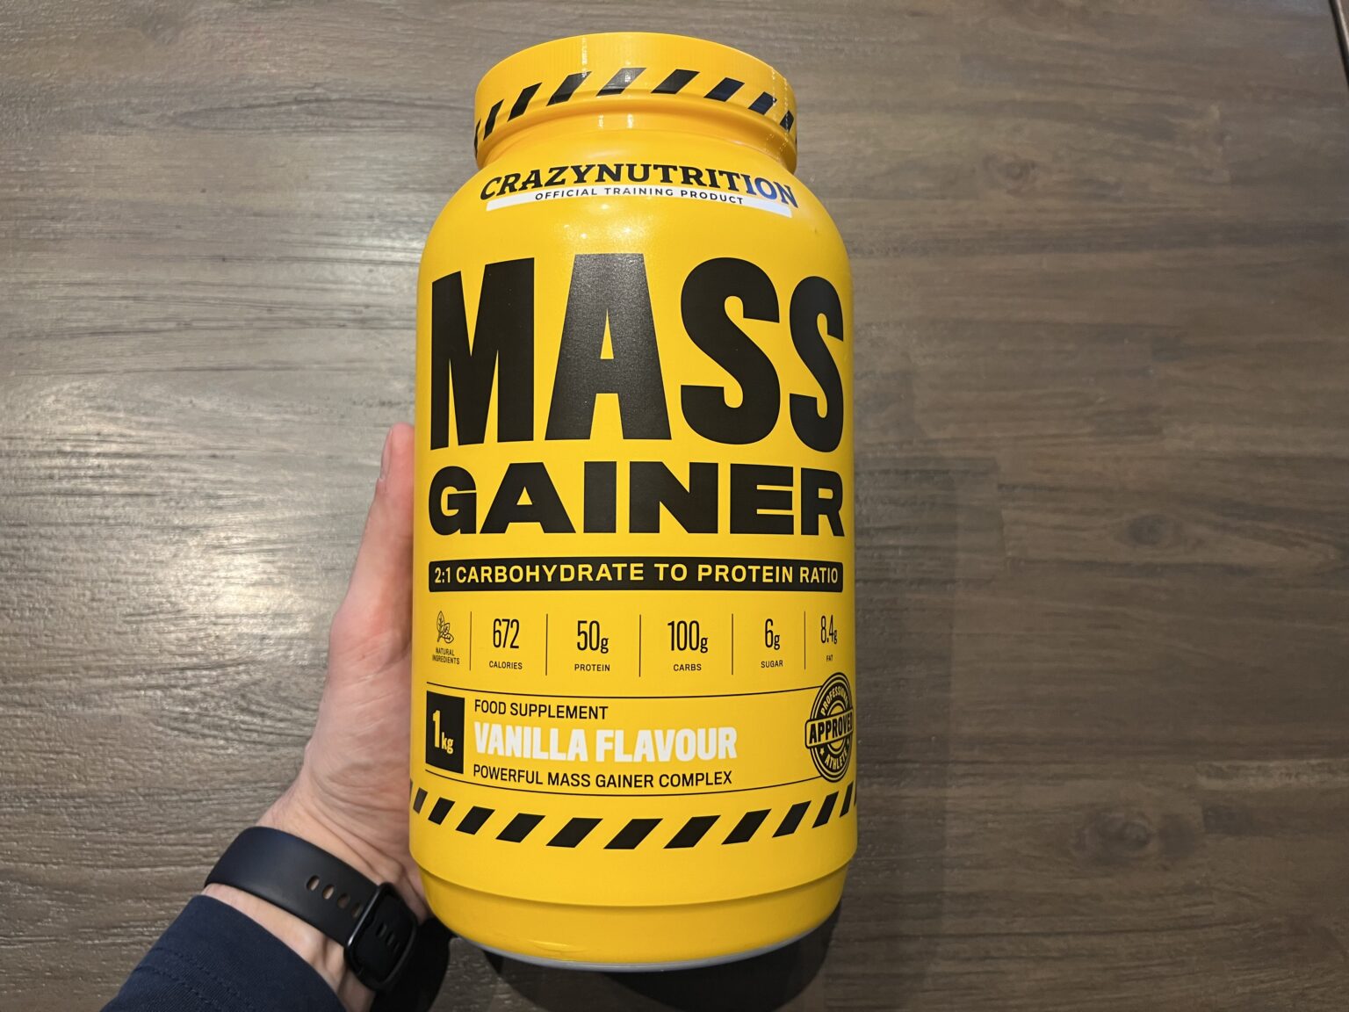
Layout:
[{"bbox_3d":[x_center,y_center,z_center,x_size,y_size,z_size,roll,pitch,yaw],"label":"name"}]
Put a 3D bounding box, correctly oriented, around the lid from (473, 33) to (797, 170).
[{"bbox_3d":[-0.011,-0.111,0.313,0.098,0.098,0.019,0,86,0],"label":"lid"}]

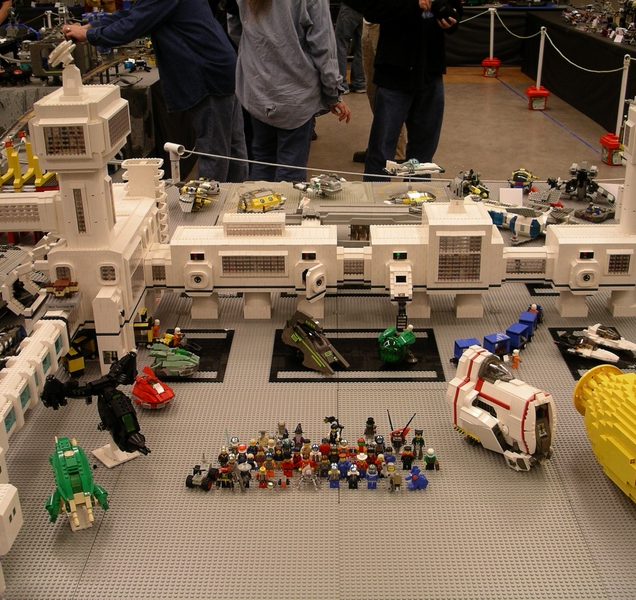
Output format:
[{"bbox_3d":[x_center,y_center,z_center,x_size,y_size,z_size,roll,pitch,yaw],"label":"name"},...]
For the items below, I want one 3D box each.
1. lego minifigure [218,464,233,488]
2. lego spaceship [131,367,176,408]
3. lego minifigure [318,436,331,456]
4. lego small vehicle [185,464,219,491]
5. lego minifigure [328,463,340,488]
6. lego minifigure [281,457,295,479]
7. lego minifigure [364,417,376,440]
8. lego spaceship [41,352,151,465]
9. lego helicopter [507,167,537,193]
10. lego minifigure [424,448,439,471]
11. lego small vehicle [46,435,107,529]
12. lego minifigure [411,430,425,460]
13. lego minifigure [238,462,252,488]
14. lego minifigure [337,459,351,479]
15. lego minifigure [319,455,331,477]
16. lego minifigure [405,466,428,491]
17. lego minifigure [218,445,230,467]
[{"bbox_3d":[-0.158,0.299,1.459,0.025,0.043,0.018,0,24,1],"label":"lego minifigure"},{"bbox_3d":[-0.330,0.174,1.727,0.064,0.048,0.082,-19,29,-37],"label":"lego spaceship"},{"bbox_3d":[0.013,0.269,1.520,0.026,0.043,0.017,0,24,1],"label":"lego minifigure"},{"bbox_3d":[-0.197,0.299,1.448,0.045,0.030,0.053,7,24,17],"label":"lego small vehicle"},{"bbox_3d":[0.029,0.300,1.458,0.025,0.042,0.018,0,24,1],"label":"lego minifigure"},{"bbox_3d":[-0.052,0.287,1.487,0.025,0.042,0.018,0,24,1],"label":"lego minifigure"},{"bbox_3d":[0.099,0.240,1.591,0.025,0.046,0.018,0,24,1],"label":"lego minifigure"},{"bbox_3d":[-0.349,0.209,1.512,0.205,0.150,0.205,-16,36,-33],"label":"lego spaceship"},{"bbox_3d":[0.745,-0.437,3.106,0.105,0.076,0.100,5,24,11],"label":"lego helicopter"},{"bbox_3d":[0.199,0.278,1.497,0.026,0.043,0.017,0,24,1],"label":"lego minifigure"},{"bbox_3d":[-0.372,0.284,1.321,0.096,0.056,0.165,-8,42,-16],"label":"lego small vehicle"},{"bbox_3d":[0.178,0.256,1.513,0.026,0.054,0.019,0,23,1],"label":"lego minifigure"},{"bbox_3d":[-0.124,0.299,1.453,0.025,0.044,0.019,0,24,1],"label":"lego minifigure"},{"bbox_3d":[0.046,0.287,1.478,0.026,0.044,0.017,0,24,1],"label":"lego minifigure"},{"bbox_3d":[0.012,0.287,1.488,0.025,0.042,0.018,0,24,1],"label":"lego minifigure"},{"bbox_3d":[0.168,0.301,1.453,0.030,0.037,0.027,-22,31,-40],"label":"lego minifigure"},{"bbox_3d":[-0.164,0.273,1.496,0.025,0.042,0.018,0,23,1],"label":"lego minifigure"}]

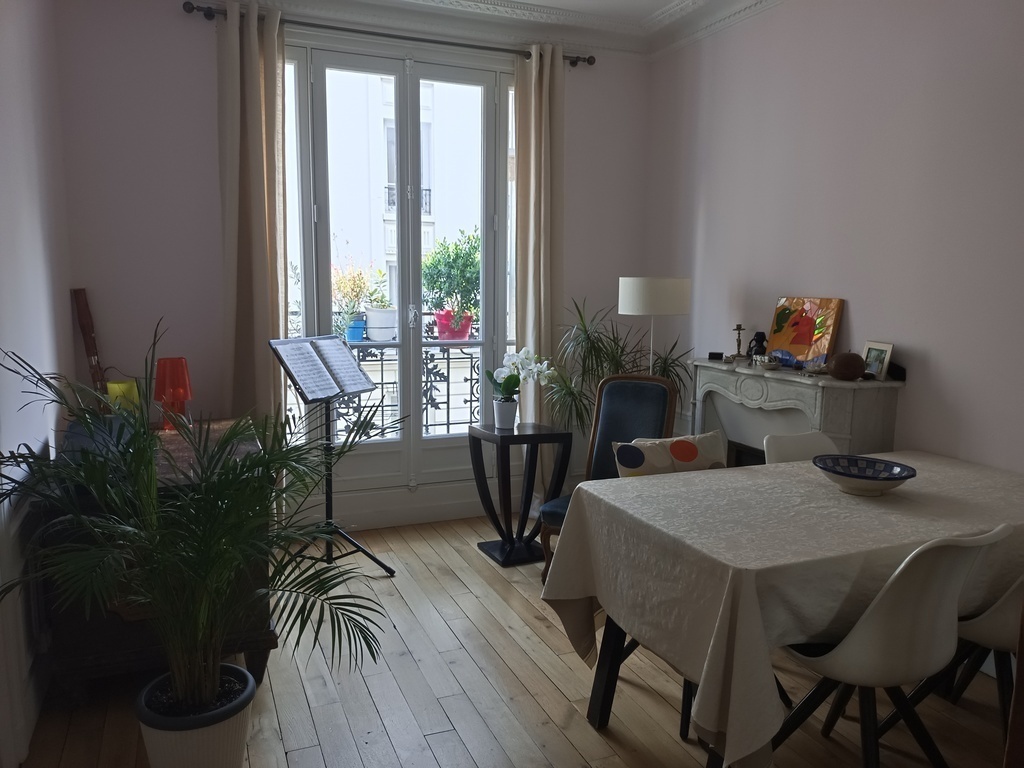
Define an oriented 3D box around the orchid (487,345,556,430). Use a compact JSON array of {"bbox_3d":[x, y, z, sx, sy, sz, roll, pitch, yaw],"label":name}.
[{"bbox_3d":[0.049,0.012,3.891,0.376,0.410,0.220,0,8,0],"label":"orchid"}]

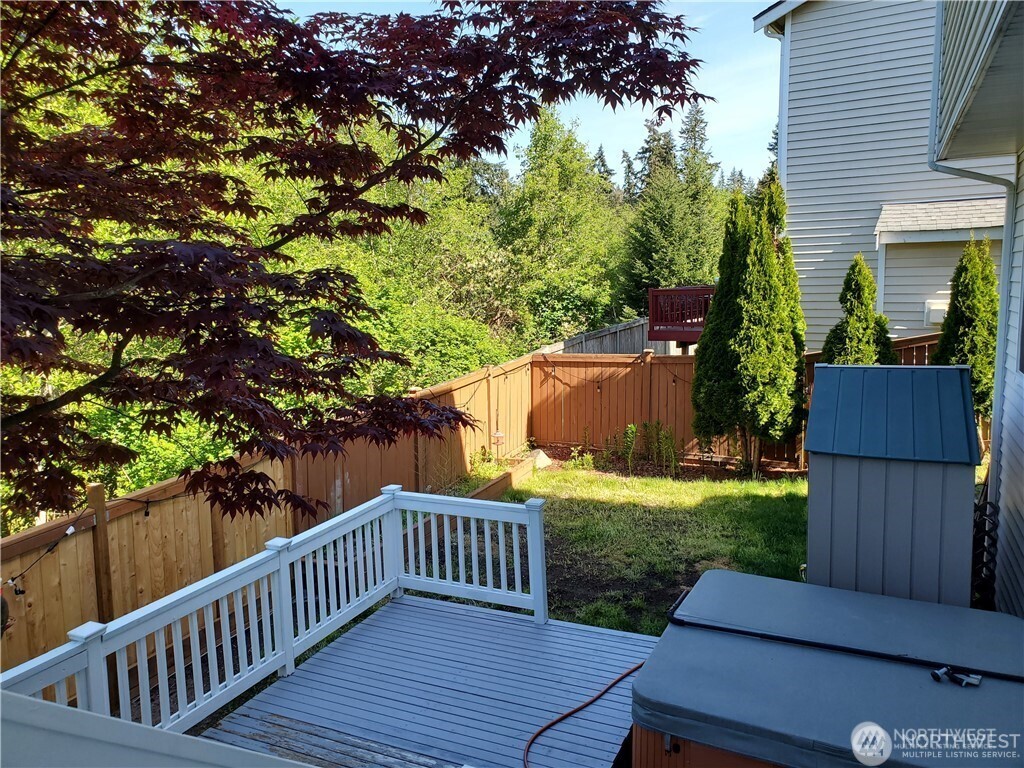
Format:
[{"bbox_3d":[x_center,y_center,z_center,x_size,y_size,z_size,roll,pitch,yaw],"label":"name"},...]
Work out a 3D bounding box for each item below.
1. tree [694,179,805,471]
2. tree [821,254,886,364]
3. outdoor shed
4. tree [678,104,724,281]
[{"bbox_3d":[3.743,-0.916,12.238,1.676,4.588,1.425,2,8,24],"label":"tree"},{"bbox_3d":[5.175,-0.348,11.666,1.027,3.191,1.027,2,8,24],"label":"tree"},{"bbox_3d":[3.759,0.988,7.770,1.381,2.330,2.200,2,8,24],"label":"outdoor shed"},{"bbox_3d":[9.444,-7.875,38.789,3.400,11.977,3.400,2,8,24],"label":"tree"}]

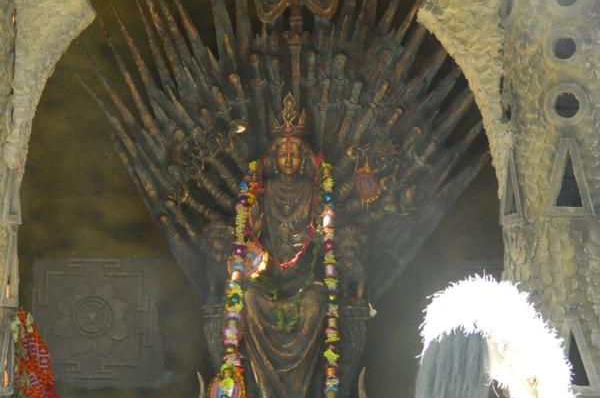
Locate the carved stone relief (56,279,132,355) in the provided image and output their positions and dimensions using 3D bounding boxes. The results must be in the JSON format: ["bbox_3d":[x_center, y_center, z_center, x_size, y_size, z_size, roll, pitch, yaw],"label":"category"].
[{"bbox_3d":[-1.133,0.653,10.600,0.420,0.430,0.060,0,-3,0],"label":"carved stone relief"}]

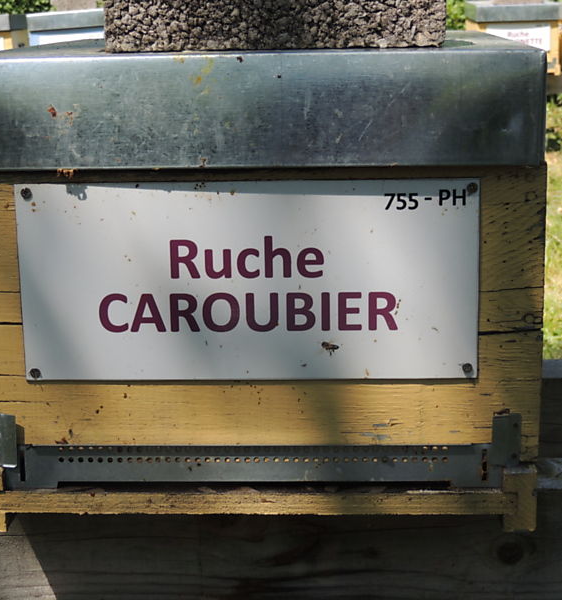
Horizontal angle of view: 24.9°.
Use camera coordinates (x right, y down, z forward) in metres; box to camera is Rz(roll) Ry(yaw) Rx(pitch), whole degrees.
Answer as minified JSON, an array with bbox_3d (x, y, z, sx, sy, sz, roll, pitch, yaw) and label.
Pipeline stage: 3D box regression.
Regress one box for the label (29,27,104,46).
[{"bbox_3d":[-1.049,-1.278,6.435,0.336,0.149,0.010,-3,13,4],"label":"label"}]

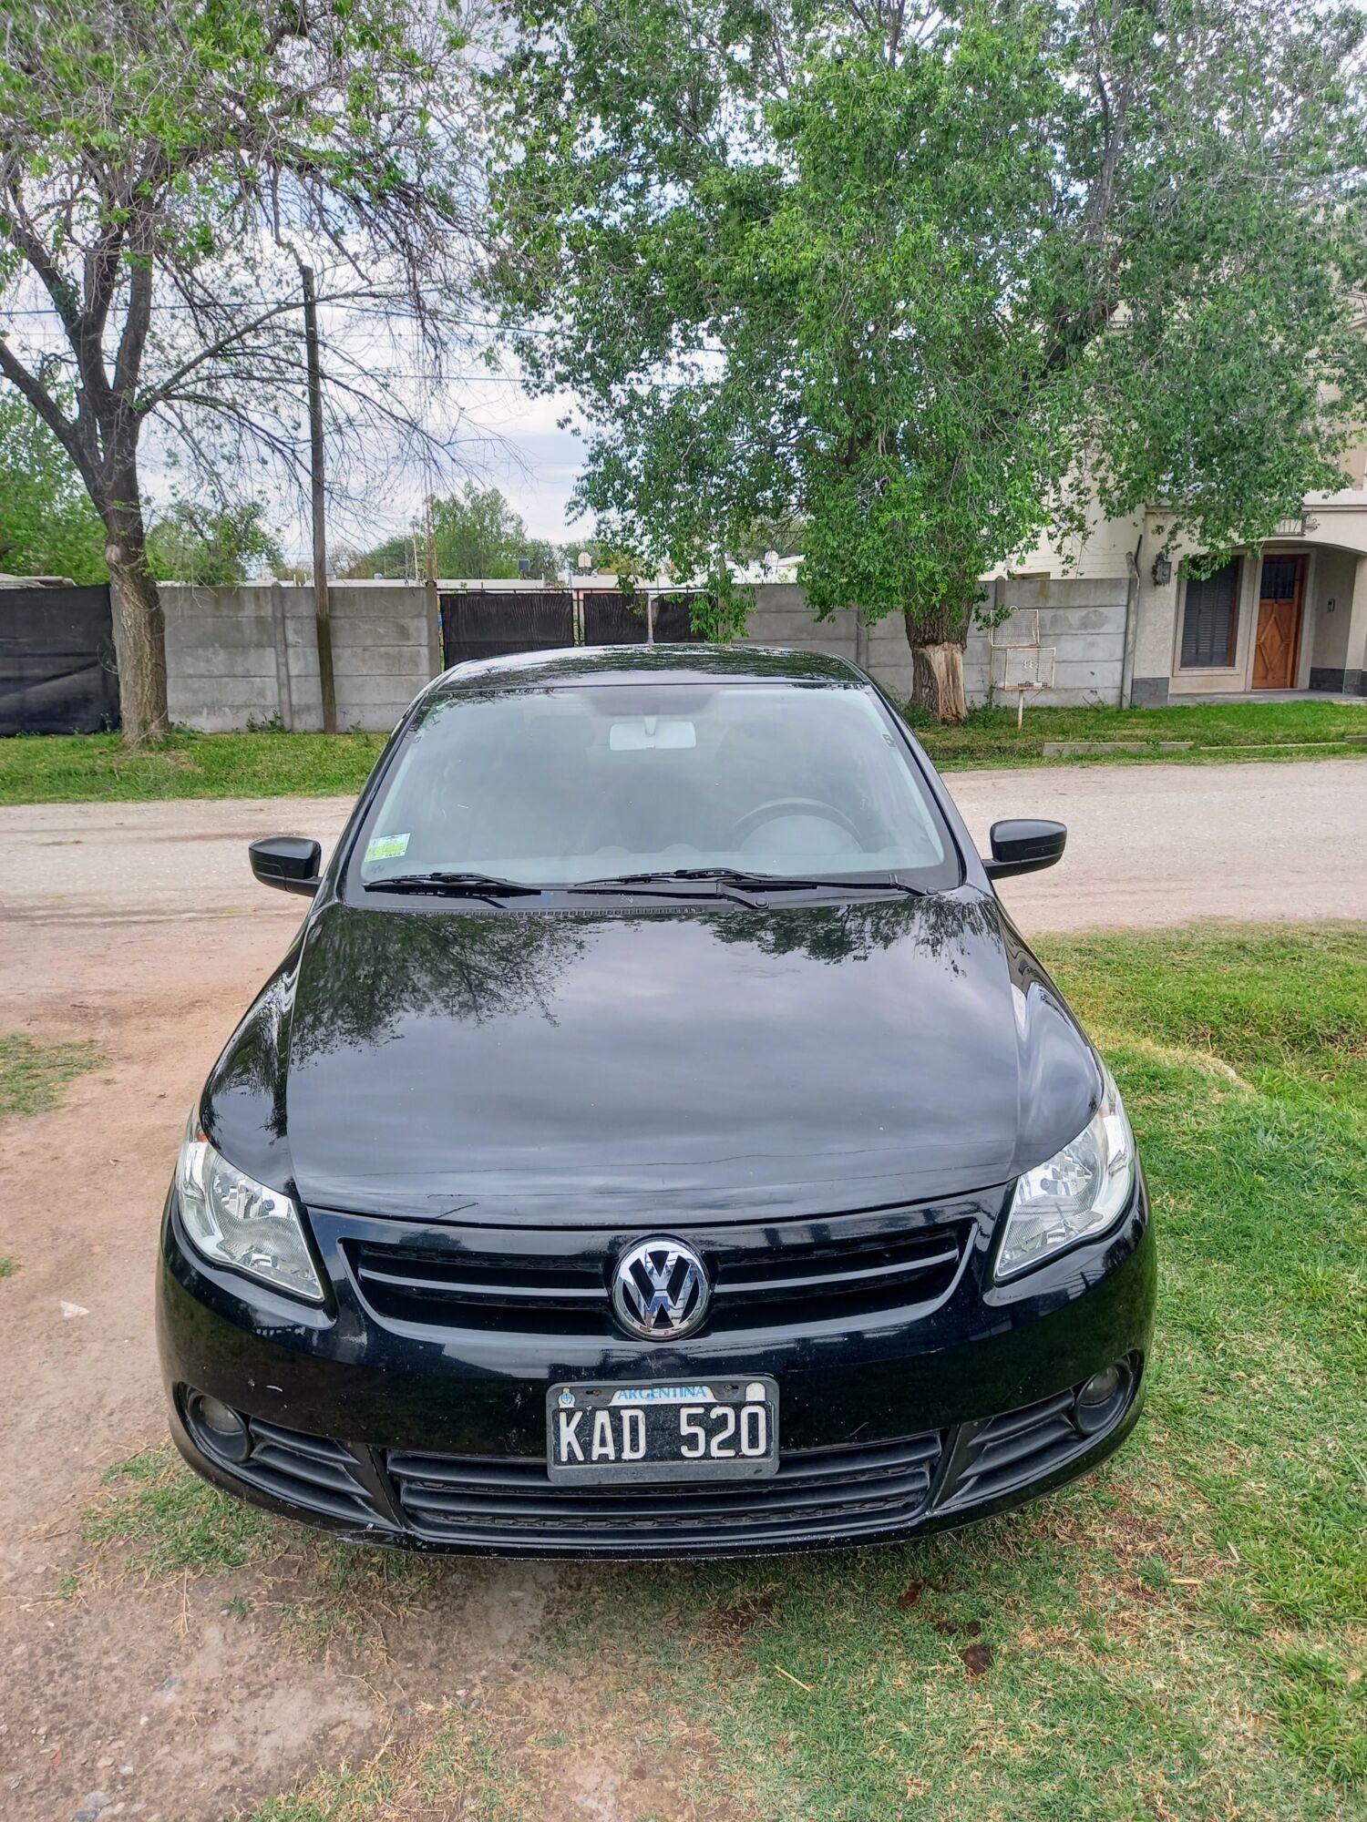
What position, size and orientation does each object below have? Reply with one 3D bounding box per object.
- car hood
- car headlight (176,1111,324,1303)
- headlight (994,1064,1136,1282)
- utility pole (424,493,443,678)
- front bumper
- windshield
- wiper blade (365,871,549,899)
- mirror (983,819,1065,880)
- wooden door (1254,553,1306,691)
[{"bbox_3d":[-0.049,0.193,2.317,1.490,0.265,1.120,-1,13,-1],"label":"car hood"},{"bbox_3d":[-0.693,0.426,2.108,0.325,0.220,0.470,-1,13,-1],"label":"car headlight"},{"bbox_3d":[0.611,0.399,2.127,0.325,0.220,0.470,-1,13,-1],"label":"headlight"},{"bbox_3d":[-3.218,-3.853,17.000,0.170,2.950,0.170,-3,14,-7],"label":"utility pole"},{"bbox_3d":[-0.035,0.654,2.041,1.650,0.525,0.470,-1,13,-1],"label":"front bumper"},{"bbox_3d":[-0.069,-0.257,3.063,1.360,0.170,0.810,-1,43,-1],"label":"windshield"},{"bbox_3d":[-0.496,-0.047,2.786,0.420,0.050,0.060,3,14,17],"label":"wiper blade"},{"bbox_3d":[0.793,-0.152,3.100,0.190,0.123,0.130,-1,13,-1],"label":"mirror"},{"bbox_3d":[9.076,-4.392,20.000,0.760,2.020,0.100,-3,14,-7],"label":"wooden door"}]

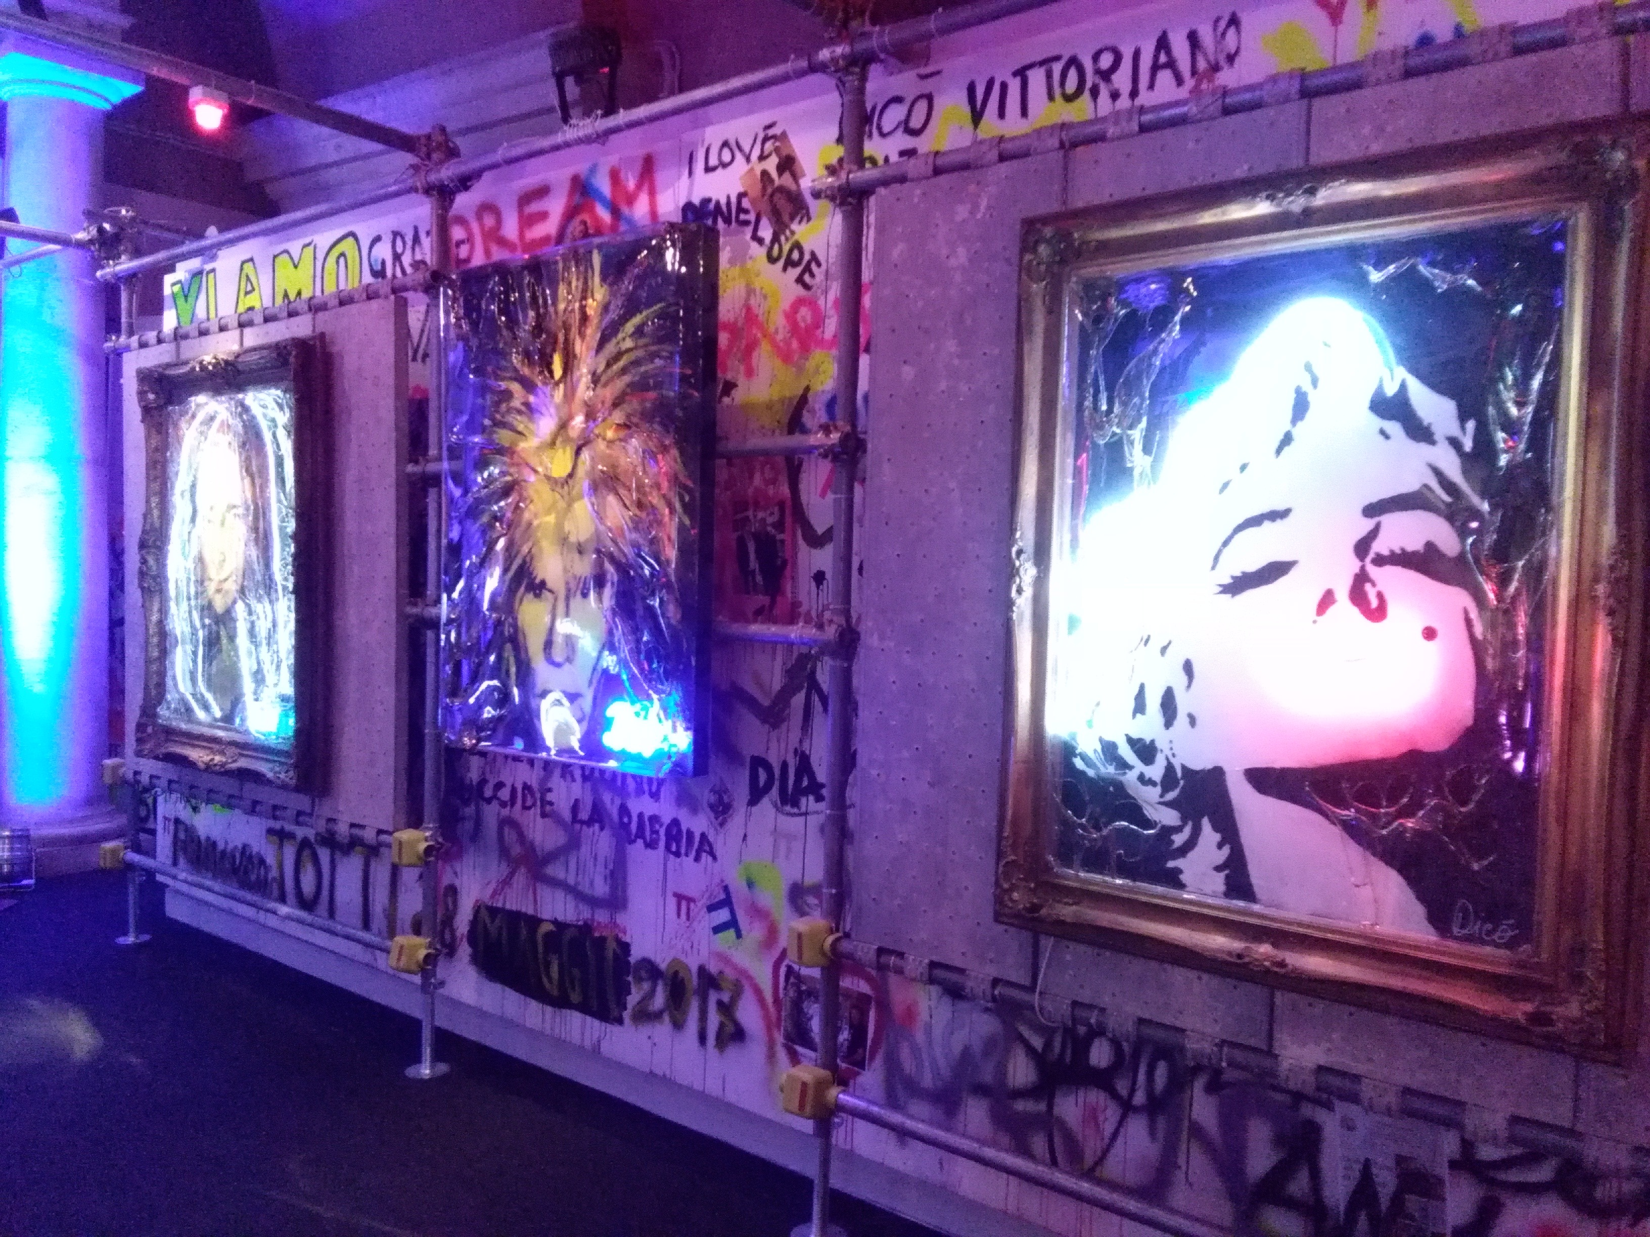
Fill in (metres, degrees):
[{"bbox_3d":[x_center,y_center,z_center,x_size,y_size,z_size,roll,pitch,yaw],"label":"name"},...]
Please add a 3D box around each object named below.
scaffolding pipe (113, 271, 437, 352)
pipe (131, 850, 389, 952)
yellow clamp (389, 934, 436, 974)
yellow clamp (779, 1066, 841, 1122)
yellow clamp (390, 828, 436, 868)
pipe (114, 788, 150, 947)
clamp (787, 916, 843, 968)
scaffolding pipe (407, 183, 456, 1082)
[{"bbox_3d":[-2.139,-1.107,4.924,2.439,0.050,0.050,3,3,40],"label":"scaffolding pipe"},{"bbox_3d":[-2.205,1.047,5.040,2.082,0.050,0.050,3,3,40],"label":"pipe"},{"bbox_3d":[-1.331,1.086,4.307,0.112,0.100,0.088,4,4,40],"label":"yellow clamp"},{"bbox_3d":[-0.034,1.146,3.219,0.112,0.100,0.088,4,4,40],"label":"yellow clamp"},{"bbox_3d":[-1.324,0.738,4.291,0.112,0.100,0.088,4,4,40],"label":"yellow clamp"},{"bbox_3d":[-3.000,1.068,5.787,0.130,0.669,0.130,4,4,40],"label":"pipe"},{"bbox_3d":[-0.023,0.777,3.199,0.112,0.100,0.088,4,4,40],"label":"clamp"},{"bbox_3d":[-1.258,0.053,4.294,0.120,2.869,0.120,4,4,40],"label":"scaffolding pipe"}]

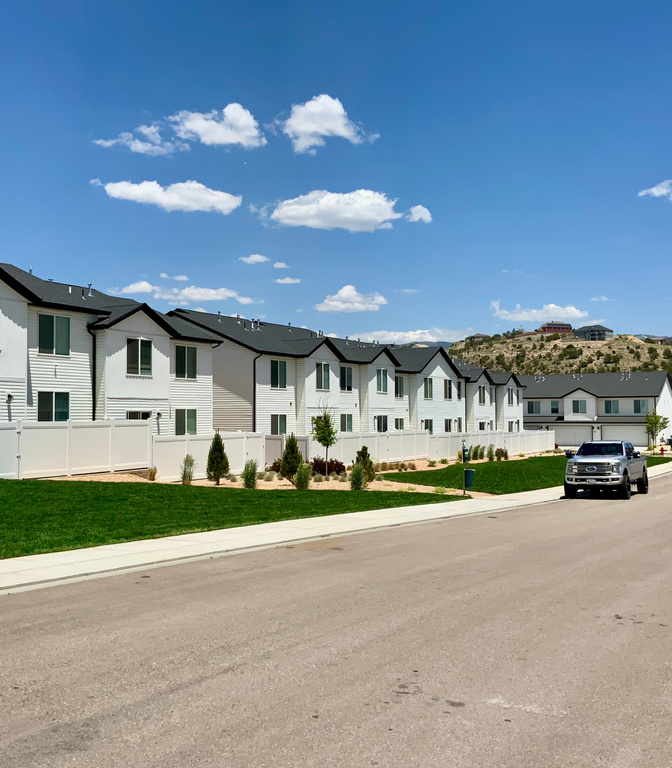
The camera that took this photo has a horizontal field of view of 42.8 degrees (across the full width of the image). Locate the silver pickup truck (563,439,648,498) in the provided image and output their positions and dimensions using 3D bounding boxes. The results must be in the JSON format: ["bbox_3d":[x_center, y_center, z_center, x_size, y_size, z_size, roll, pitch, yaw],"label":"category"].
[{"bbox_3d":[10.726,3.248,33.352,2.100,2.090,6.300,-2,-4,28],"label":"silver pickup truck"}]

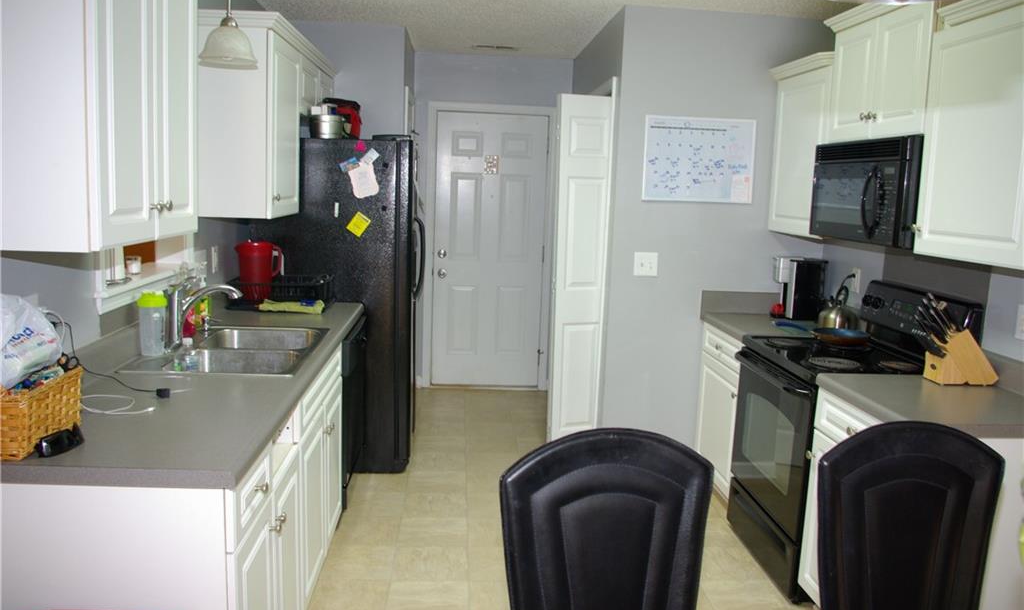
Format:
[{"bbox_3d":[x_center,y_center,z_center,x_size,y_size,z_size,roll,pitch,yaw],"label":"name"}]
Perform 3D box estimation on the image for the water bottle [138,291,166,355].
[{"bbox_3d":[-1.264,0.058,2.716,0.103,0.227,0.103,2,9,-4],"label":"water bottle"}]

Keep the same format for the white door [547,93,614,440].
[{"bbox_3d":[0.351,-0.128,4.252,0.315,2.020,0.080,2,9,-4],"label":"white door"}]

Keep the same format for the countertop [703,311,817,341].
[{"bbox_3d":[1.373,0.120,3.908,0.639,0.040,0.595,2,9,-4],"label":"countertop"}]

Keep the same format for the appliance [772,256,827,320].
[{"bbox_3d":[1.502,-0.085,4.047,0.290,0.320,0.115,2,9,-4],"label":"appliance"}]

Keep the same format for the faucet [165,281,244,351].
[{"bbox_3d":[-1.158,0.036,2.891,0.275,0.250,0.150,2,9,-4],"label":"faucet"}]

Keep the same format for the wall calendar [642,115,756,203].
[{"bbox_3d":[0.986,-0.758,4.031,0.589,0.433,0.018,2,9,-4],"label":"wall calendar"}]

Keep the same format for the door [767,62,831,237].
[{"bbox_3d":[1.393,-0.722,3.715,0.033,0.750,0.555,1,10,-4],"label":"door"}]

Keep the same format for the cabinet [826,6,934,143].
[{"bbox_3d":[1.578,-0.917,2.993,0.365,0.542,0.760,2,9,-4],"label":"cabinet"}]

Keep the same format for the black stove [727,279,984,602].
[{"bbox_3d":[1.355,0.515,3.186,0.700,1.187,0.760,2,9,-4],"label":"black stove"}]

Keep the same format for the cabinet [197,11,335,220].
[{"bbox_3d":[-1.208,-0.893,3.920,0.385,0.827,1.625,2,9,-4],"label":"cabinet"}]

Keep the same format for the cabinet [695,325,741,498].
[{"bbox_3d":[1.367,0.564,3.980,0.618,0.861,0.590,2,9,-4],"label":"cabinet"}]

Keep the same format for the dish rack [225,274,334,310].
[{"bbox_3d":[-1.150,-0.069,3.837,0.500,0.145,0.330,2,9,-4],"label":"dish rack"}]

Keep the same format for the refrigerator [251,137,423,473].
[{"bbox_3d":[-0.960,-0.035,4.422,0.850,1.760,0.860,2,9,-4],"label":"refrigerator"}]

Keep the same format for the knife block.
[{"bbox_3d":[1.615,0.175,2.758,0.222,0.205,0.118,2,9,-4],"label":"knife block"}]

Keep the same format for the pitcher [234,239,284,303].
[{"bbox_3d":[-1.261,-0.164,3.811,0.230,0.292,0.160,2,9,-4],"label":"pitcher"}]

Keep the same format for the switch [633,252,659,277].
[{"bbox_3d":[0.717,-0.214,4.101,0.123,0.124,0.012,2,9,-4],"label":"switch"}]

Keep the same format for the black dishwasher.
[{"bbox_3d":[-1.044,0.510,3.685,0.605,0.865,0.600,2,9,-4],"label":"black dishwasher"}]

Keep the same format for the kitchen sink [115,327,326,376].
[{"bbox_3d":[-1.040,0.252,2.926,0.567,0.190,0.825,2,9,-4],"label":"kitchen sink"}]

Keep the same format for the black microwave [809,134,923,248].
[{"bbox_3d":[1.545,-0.446,3.053,0.405,0.403,0.755,2,9,-4],"label":"black microwave"}]

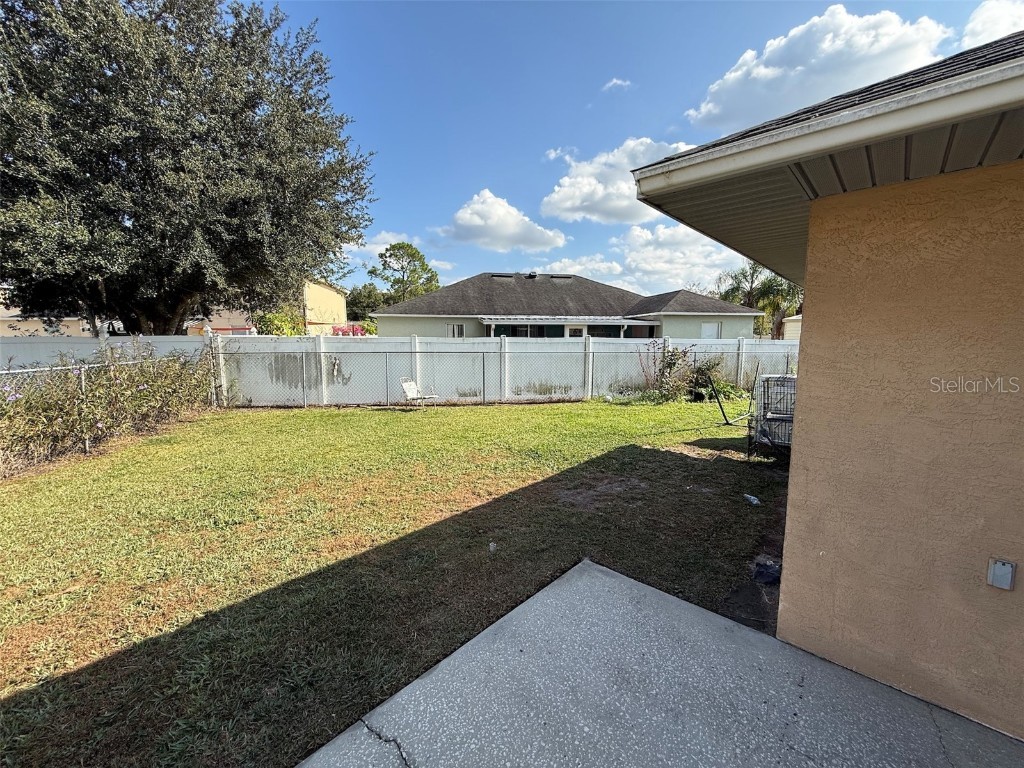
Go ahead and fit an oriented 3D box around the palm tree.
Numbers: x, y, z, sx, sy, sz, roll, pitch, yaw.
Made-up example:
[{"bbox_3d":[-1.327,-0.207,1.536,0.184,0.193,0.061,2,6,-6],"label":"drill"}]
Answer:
[{"bbox_3d":[14.946,-4.210,24.686,5.000,6.409,5.000,0,6,0],"label":"palm tree"}]

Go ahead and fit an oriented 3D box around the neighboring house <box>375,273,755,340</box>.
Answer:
[{"bbox_3d":[1.551,-3.611,22.858,16.962,5.553,13.200,-1,6,-9],"label":"neighboring house"}]

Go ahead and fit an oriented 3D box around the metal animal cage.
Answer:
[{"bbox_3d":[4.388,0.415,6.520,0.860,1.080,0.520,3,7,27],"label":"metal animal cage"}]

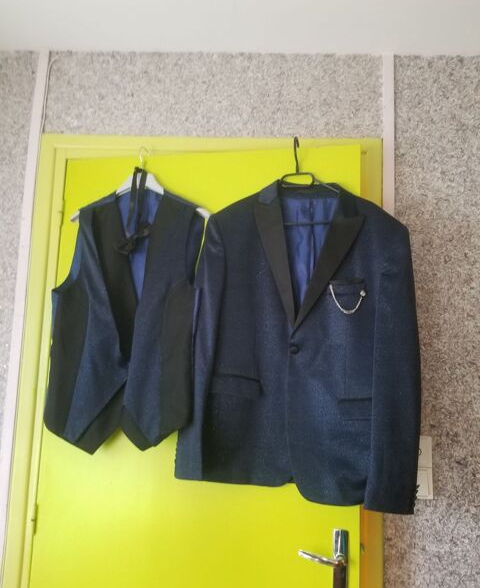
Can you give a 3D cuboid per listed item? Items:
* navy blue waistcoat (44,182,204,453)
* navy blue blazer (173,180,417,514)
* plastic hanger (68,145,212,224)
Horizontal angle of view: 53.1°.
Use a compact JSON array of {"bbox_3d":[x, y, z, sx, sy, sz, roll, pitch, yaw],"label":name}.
[{"bbox_3d":[-0.294,0.049,1.216,0.424,0.690,0.120,1,-7,12],"label":"navy blue waistcoat"},{"bbox_3d":[0.124,0.086,1.097,0.542,0.739,0.165,1,-7,12],"label":"navy blue blazer"},{"bbox_3d":[-0.264,-0.299,1.282,0.404,0.202,0.045,1,-7,12],"label":"plastic hanger"}]

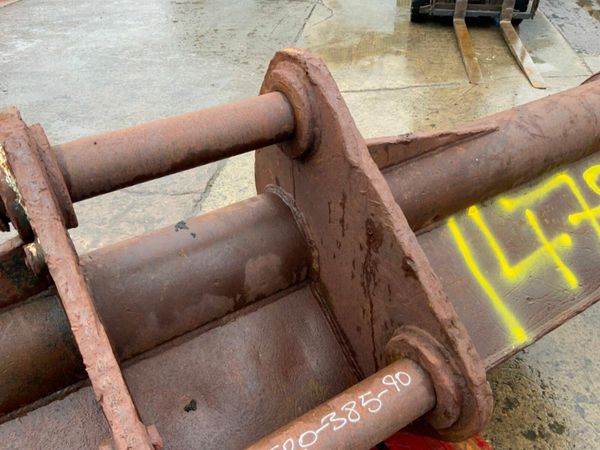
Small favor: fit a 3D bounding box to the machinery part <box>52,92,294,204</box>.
[{"bbox_3d":[-0.198,-0.140,0.860,0.400,0.090,0.090,-20,41,-22],"label":"machinery part"}]

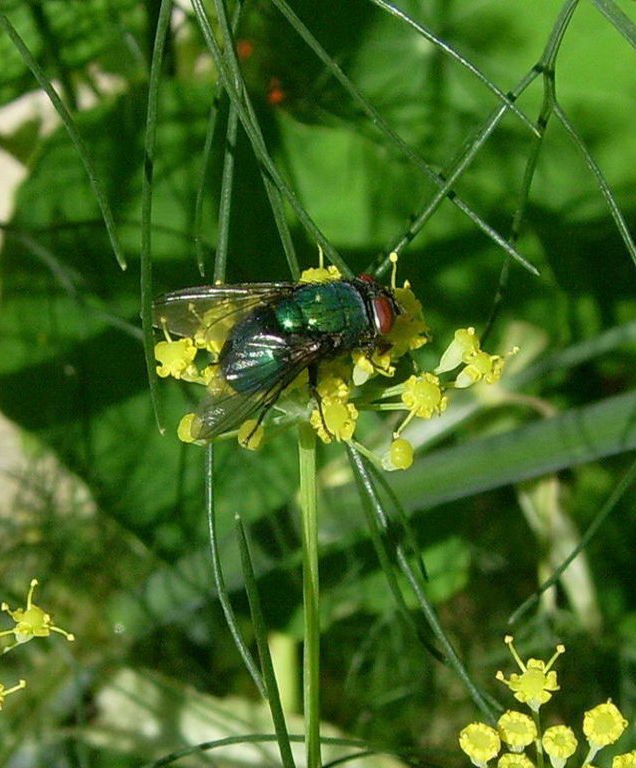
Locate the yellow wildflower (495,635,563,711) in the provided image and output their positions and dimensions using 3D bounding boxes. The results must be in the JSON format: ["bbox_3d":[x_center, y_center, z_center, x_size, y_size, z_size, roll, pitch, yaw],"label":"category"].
[{"bbox_3d":[0.011,0.015,0.060,0.003,0.003,0.003,-2,38,0],"label":"yellow wildflower"}]

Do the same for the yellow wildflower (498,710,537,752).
[{"bbox_3d":[0.010,0.018,0.060,0.002,0.001,0.002,-6,44,0],"label":"yellow wildflower"}]

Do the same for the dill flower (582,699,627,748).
[{"bbox_3d":[0.015,0.017,0.060,0.002,0.002,0.002,8,55,-12],"label":"dill flower"}]

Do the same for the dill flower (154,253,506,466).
[{"bbox_3d":[0.001,-0.002,0.062,0.018,0.006,0.014,0,31,0],"label":"dill flower"}]

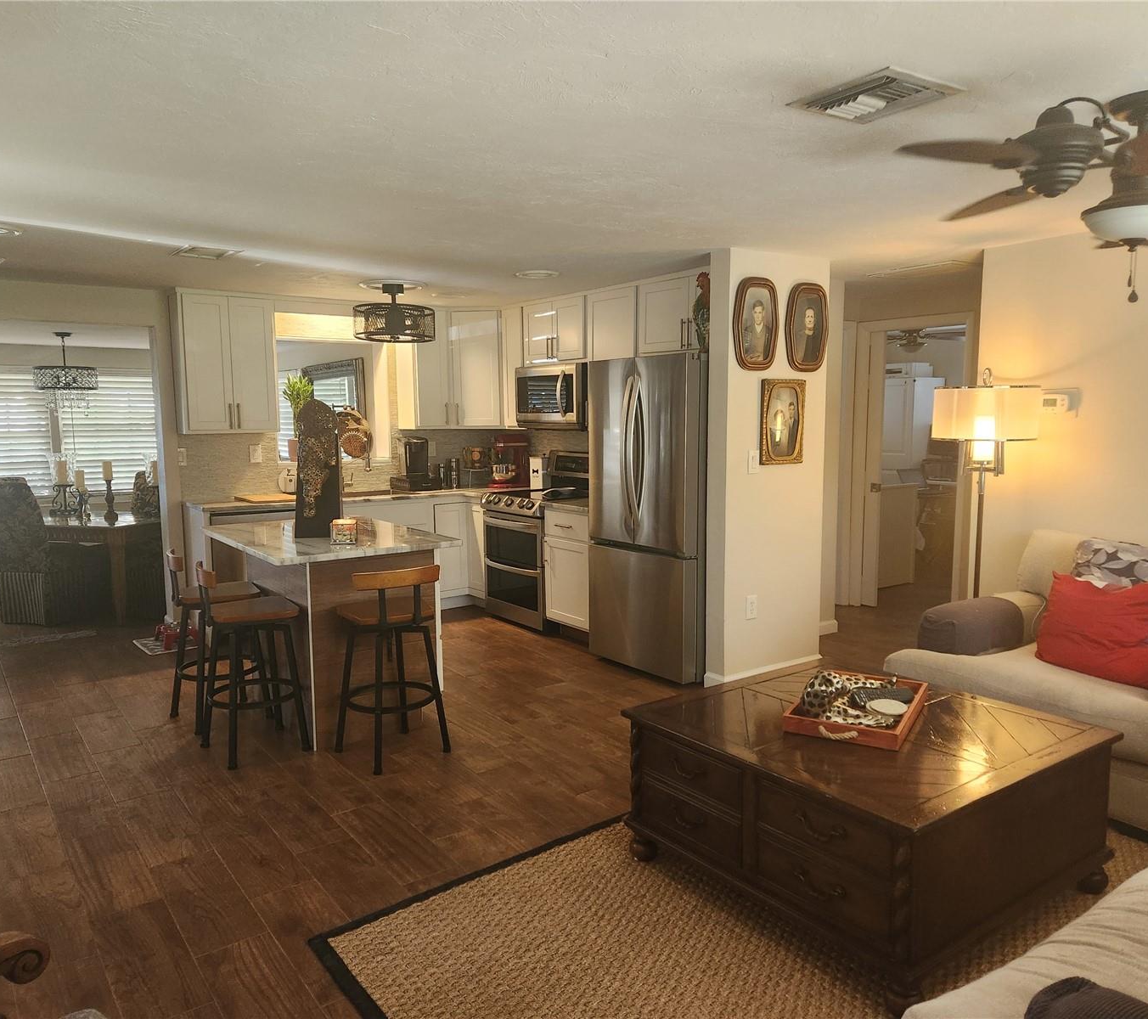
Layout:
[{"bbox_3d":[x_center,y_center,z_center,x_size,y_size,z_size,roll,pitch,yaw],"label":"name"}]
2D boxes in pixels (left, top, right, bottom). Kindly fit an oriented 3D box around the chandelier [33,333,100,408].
[{"bbox_3d":[-3.666,-0.994,6.509,0.420,0.540,0.420,-5,8,-35],"label":"chandelier"}]

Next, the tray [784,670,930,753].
[{"bbox_3d":[0.958,0.666,3.039,0.355,0.060,0.580,3,7,30],"label":"tray"}]

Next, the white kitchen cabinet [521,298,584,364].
[{"bbox_3d":[-0.018,-1.292,6.585,0.330,0.455,0.770,-5,7,-36],"label":"white kitchen cabinet"}]

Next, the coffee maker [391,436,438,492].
[{"bbox_3d":[-1.252,-0.372,7.153,0.290,0.410,0.330,-5,8,-36],"label":"coffee maker"}]

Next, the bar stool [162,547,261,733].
[{"bbox_3d":[-1.807,0.635,4.556,0.420,0.860,0.410,-4,7,-31],"label":"bar stool"}]

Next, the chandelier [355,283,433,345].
[{"bbox_3d":[-1.143,-1.270,5.757,0.520,0.370,0.520,-5,7,-36],"label":"chandelier"}]

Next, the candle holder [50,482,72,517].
[{"bbox_3d":[-4.040,-0.083,7.136,0.200,0.265,0.200,-5,7,-36],"label":"candle holder"}]

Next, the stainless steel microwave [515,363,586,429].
[{"bbox_3d":[-0.041,-0.834,6.609,0.400,0.420,0.770,-5,7,-36],"label":"stainless steel microwave"}]

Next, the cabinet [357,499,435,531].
[{"bbox_3d":[-1.626,0.373,6.926,0.930,0.880,0.620,-5,7,-36],"label":"cabinet"}]

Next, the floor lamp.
[{"bbox_3d":[1.948,0.196,4.383,0.510,1.728,0.510,-5,8,-36],"label":"floor lamp"}]

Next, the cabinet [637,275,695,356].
[{"bbox_3d":[0.794,-1.176,5.451,0.330,0.448,0.876,-5,8,-35],"label":"cabinet"}]

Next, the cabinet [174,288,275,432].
[{"bbox_3d":[-2.409,-1.001,6.215,0.630,0.940,0.360,-5,8,-36],"label":"cabinet"}]

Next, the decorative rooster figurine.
[{"bbox_3d":[0.732,-1.097,4.934,0.230,0.420,0.160,2,7,24],"label":"decorative rooster figurine"}]

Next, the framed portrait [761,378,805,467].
[{"bbox_3d":[1.142,-0.478,4.953,0.345,0.460,0.045,-5,8,-36],"label":"framed portrait"}]

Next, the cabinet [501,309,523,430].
[{"bbox_3d":[-0.350,-1.104,7.064,0.330,0.917,0.336,-5,8,-35],"label":"cabinet"}]

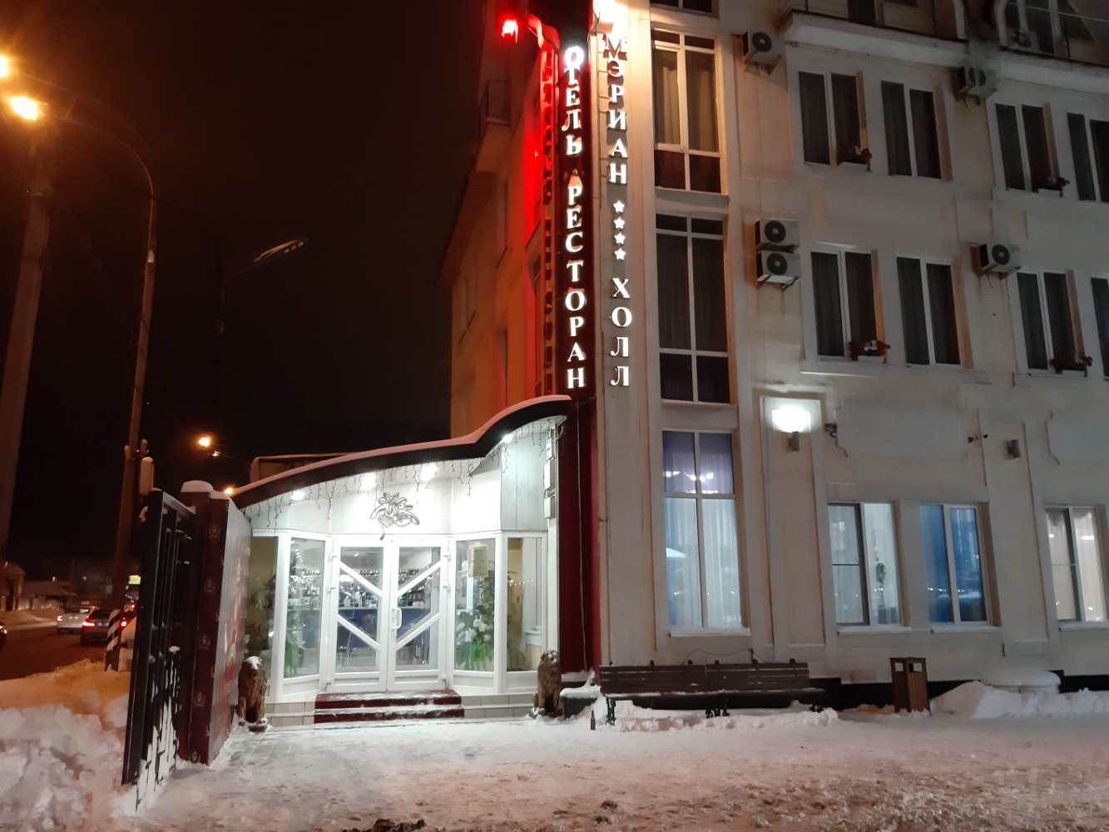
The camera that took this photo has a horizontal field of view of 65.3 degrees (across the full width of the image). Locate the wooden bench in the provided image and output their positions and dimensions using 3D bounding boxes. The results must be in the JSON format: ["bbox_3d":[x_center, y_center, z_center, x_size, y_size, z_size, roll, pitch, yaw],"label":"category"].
[{"bbox_3d":[2.178,3.775,11.898,3.080,0.800,0.620,2,-12,-10],"label":"wooden bench"}]

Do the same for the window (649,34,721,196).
[{"bbox_3d":[2.215,-5.140,14.564,1.205,2.890,0.150,3,-12,-14],"label":"window"}]

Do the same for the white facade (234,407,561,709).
[{"bbox_3d":[-2.083,1.862,12.138,4.356,4.214,1.400,3,-12,-14],"label":"white facade"}]

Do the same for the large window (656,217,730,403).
[{"bbox_3d":[2.225,-1.739,13.885,1.193,3.087,0.150,3,-12,-14],"label":"large window"}]

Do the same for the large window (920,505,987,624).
[{"bbox_3d":[6.469,2.409,14.038,1.200,1.880,0.150,3,-12,-14],"label":"large window"}]

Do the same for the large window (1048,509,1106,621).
[{"bbox_3d":[8.813,2.523,14.632,1.200,1.880,0.150,3,-12,-14],"label":"large window"}]

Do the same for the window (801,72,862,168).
[{"bbox_3d":[4.814,-5.168,15.153,1.180,1.740,0.150,3,-12,-14],"label":"window"}]

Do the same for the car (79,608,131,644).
[{"bbox_3d":[-19.245,8.913,37.003,1.780,1.470,4.500,6,-13,-26],"label":"car"}]

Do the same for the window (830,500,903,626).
[{"bbox_3d":[4.943,2.353,13.776,1.181,1.931,0.150,3,-12,-14],"label":"window"}]

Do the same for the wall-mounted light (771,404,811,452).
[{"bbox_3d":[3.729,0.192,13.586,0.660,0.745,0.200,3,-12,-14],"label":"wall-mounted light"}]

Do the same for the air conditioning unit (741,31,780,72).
[{"bbox_3d":[3.516,-6.167,14.629,0.690,0.470,0.270,3,-12,-14],"label":"air conditioning unit"}]

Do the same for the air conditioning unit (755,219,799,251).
[{"bbox_3d":[3.586,-2.913,13.971,0.694,0.416,0.240,3,-12,-14],"label":"air conditioning unit"}]

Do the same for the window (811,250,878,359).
[{"bbox_3d":[4.833,-1.857,14.471,1.180,1.830,0.150,3,-12,-14],"label":"window"}]

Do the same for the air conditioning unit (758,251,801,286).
[{"bbox_3d":[3.581,-2.376,13.862,0.677,0.410,0.240,3,-12,-14],"label":"air conditioning unit"}]

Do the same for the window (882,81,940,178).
[{"bbox_3d":[6.473,-5.181,15.688,1.144,1.845,0.150,3,-12,-14],"label":"window"}]

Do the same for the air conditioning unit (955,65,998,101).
[{"bbox_3d":[7.670,-6.013,15.690,0.690,0.470,0.270,3,-12,-14],"label":"air conditioning unit"}]

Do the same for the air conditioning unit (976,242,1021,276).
[{"bbox_3d":[7.712,-2.723,15.015,0.672,0.407,0.240,3,-12,-14],"label":"air conditioning unit"}]

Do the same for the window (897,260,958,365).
[{"bbox_3d":[6.495,-1.804,15.017,1.132,1.919,0.150,3,-12,-14],"label":"window"}]

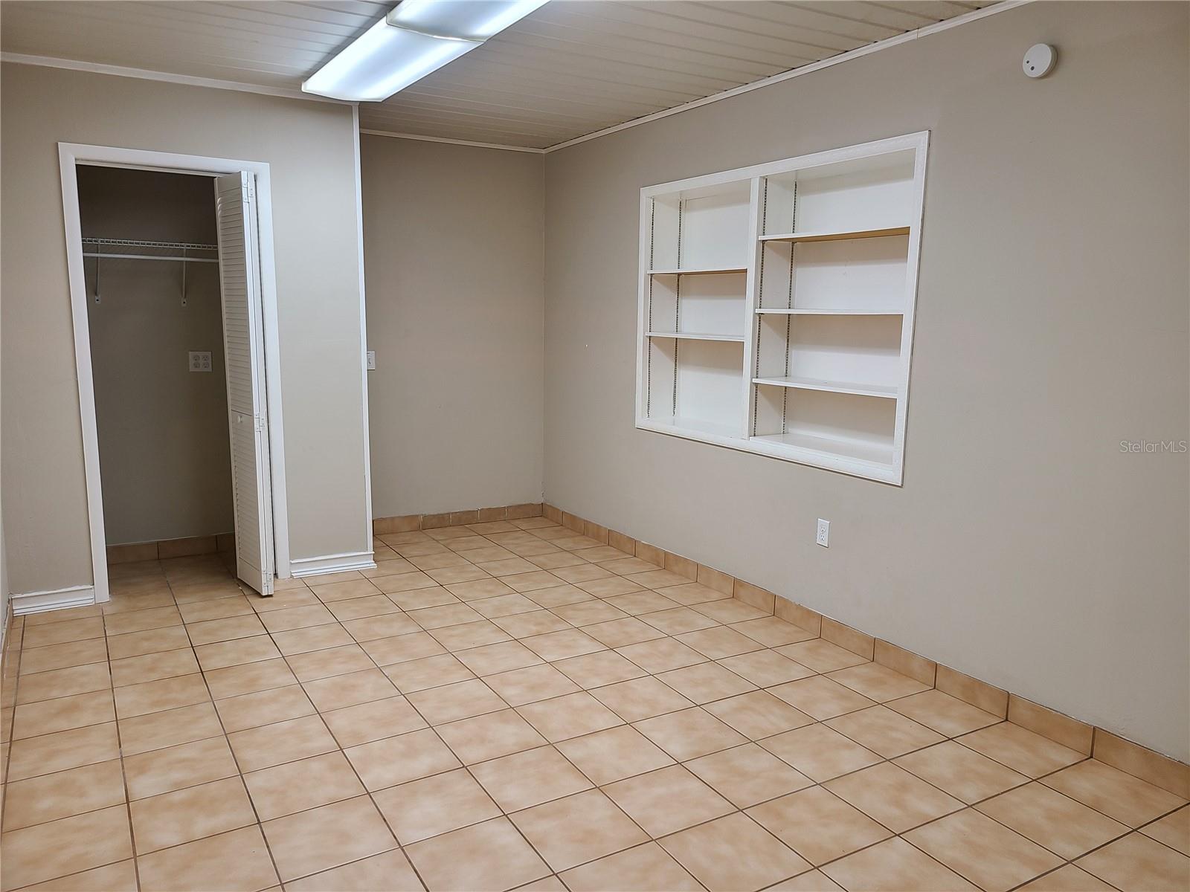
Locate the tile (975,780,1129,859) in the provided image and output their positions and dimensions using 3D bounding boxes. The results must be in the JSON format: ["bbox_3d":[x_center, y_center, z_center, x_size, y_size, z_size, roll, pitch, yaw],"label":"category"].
[{"bbox_3d":[1.307,1.070,2.567,0.300,0.010,0.300,-5,10,-30],"label":"tile"}]

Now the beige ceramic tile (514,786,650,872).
[{"bbox_3d":[-0.045,1.067,2.487,0.300,0.010,0.300,-5,10,-30],"label":"beige ceramic tile"}]

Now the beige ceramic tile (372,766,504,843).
[{"bbox_3d":[-0.463,1.049,2.604,0.298,0.010,0.298,-5,10,-30],"label":"beige ceramic tile"}]

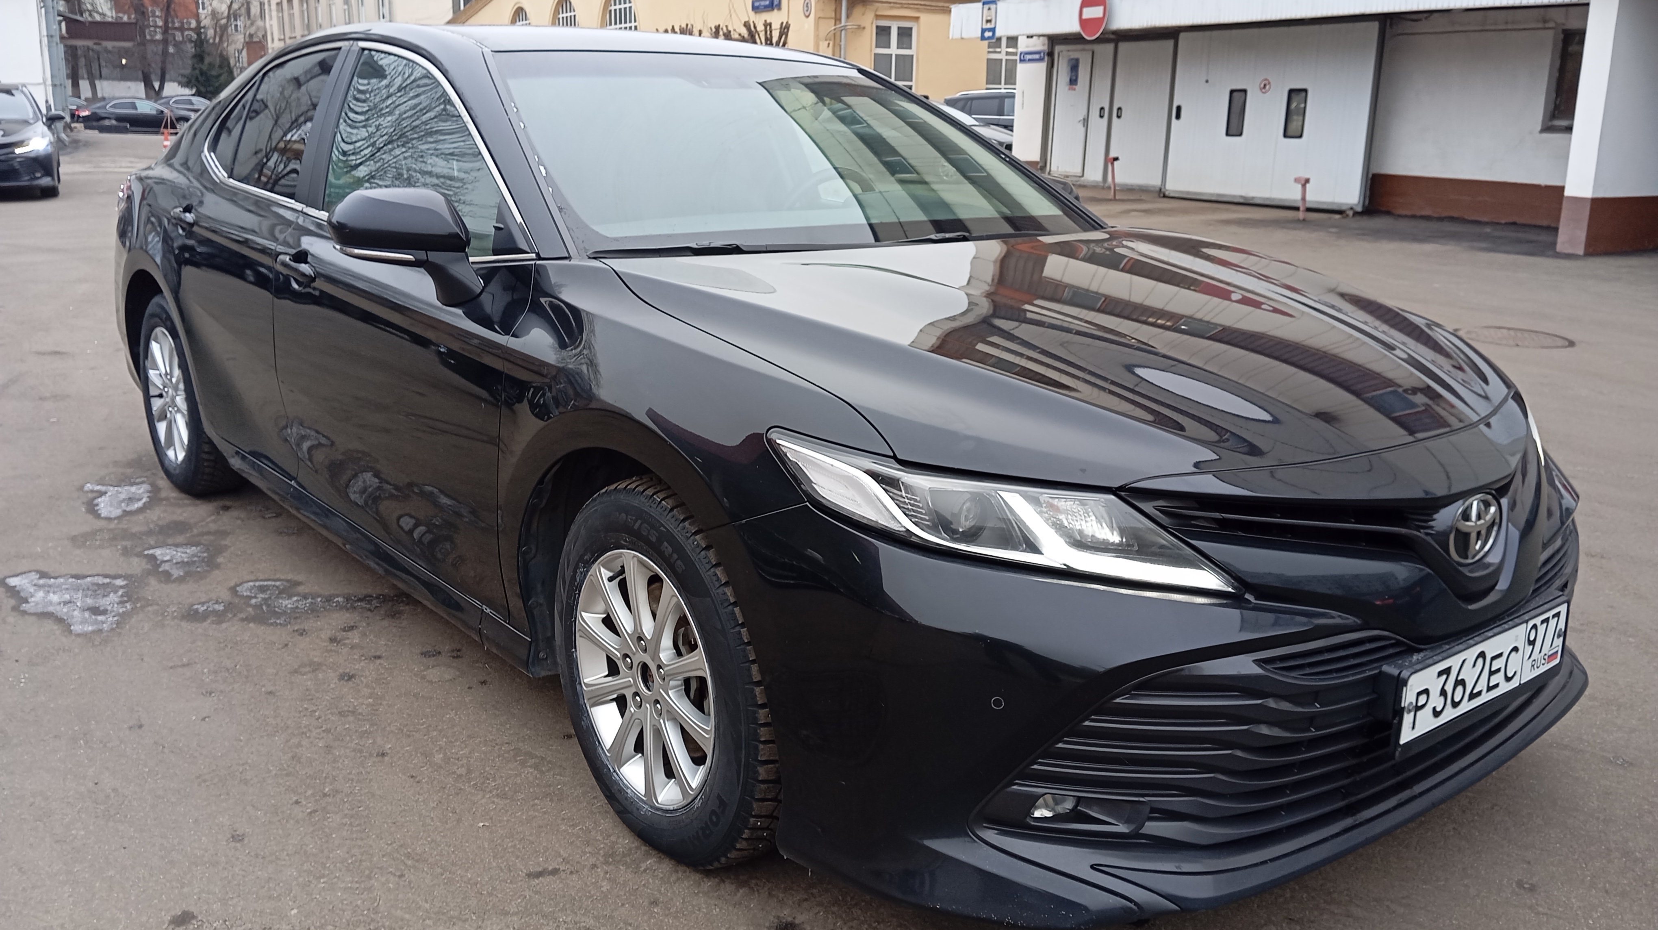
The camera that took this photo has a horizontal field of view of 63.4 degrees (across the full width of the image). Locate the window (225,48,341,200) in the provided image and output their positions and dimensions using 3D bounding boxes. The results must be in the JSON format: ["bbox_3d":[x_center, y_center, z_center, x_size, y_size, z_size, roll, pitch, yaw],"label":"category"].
[{"bbox_3d":[-1.496,-0.930,3.645,0.180,0.390,0.760,-9,18,-39],"label":"window"}]

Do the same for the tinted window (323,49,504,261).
[{"bbox_3d":[-0.903,-0.704,2.971,0.080,0.488,1.100,18,0,-42],"label":"tinted window"}]

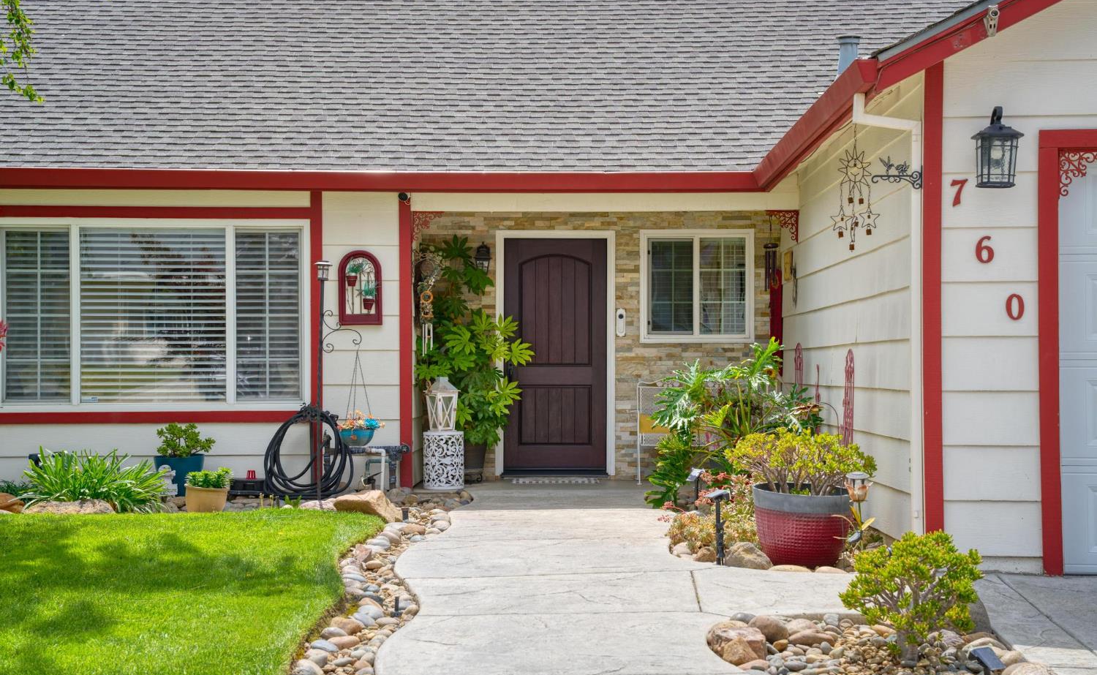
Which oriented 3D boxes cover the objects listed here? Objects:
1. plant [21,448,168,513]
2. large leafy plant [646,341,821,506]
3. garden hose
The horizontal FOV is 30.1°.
[{"bbox_3d":[-3.177,1.006,14.300,1.020,0.460,0.800,0,-1,0],"label":"plant"},{"bbox_3d":[1.300,0.610,14.300,1.250,1.190,1.150,0,-1,1],"label":"large leafy plant"},{"bbox_3d":[-1.905,0.909,16.200,0.725,0.745,0.220,0,-1,1],"label":"garden hose"}]

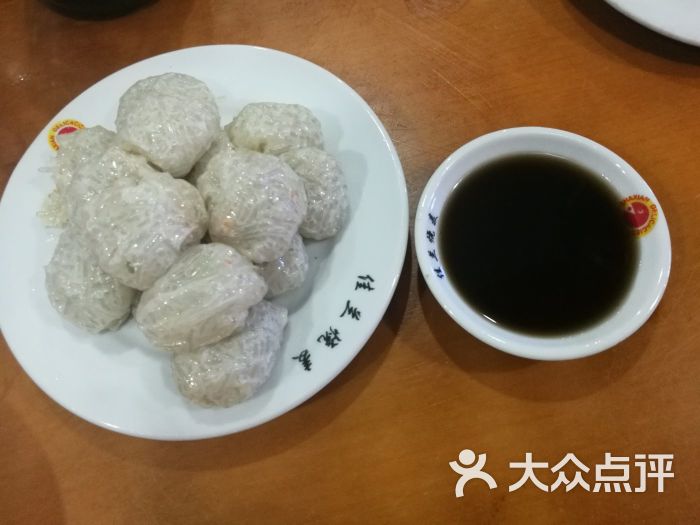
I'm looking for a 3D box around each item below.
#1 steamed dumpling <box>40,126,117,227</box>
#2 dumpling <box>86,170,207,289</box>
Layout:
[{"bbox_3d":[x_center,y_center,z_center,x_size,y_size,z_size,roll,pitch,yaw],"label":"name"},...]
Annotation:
[{"bbox_3d":[-0.130,-0.047,0.280,0.044,0.034,0.049,-23,71,-5],"label":"steamed dumpling"},{"bbox_3d":[-0.091,-0.014,0.244,0.048,0.038,0.052,-1,70,3],"label":"dumpling"}]

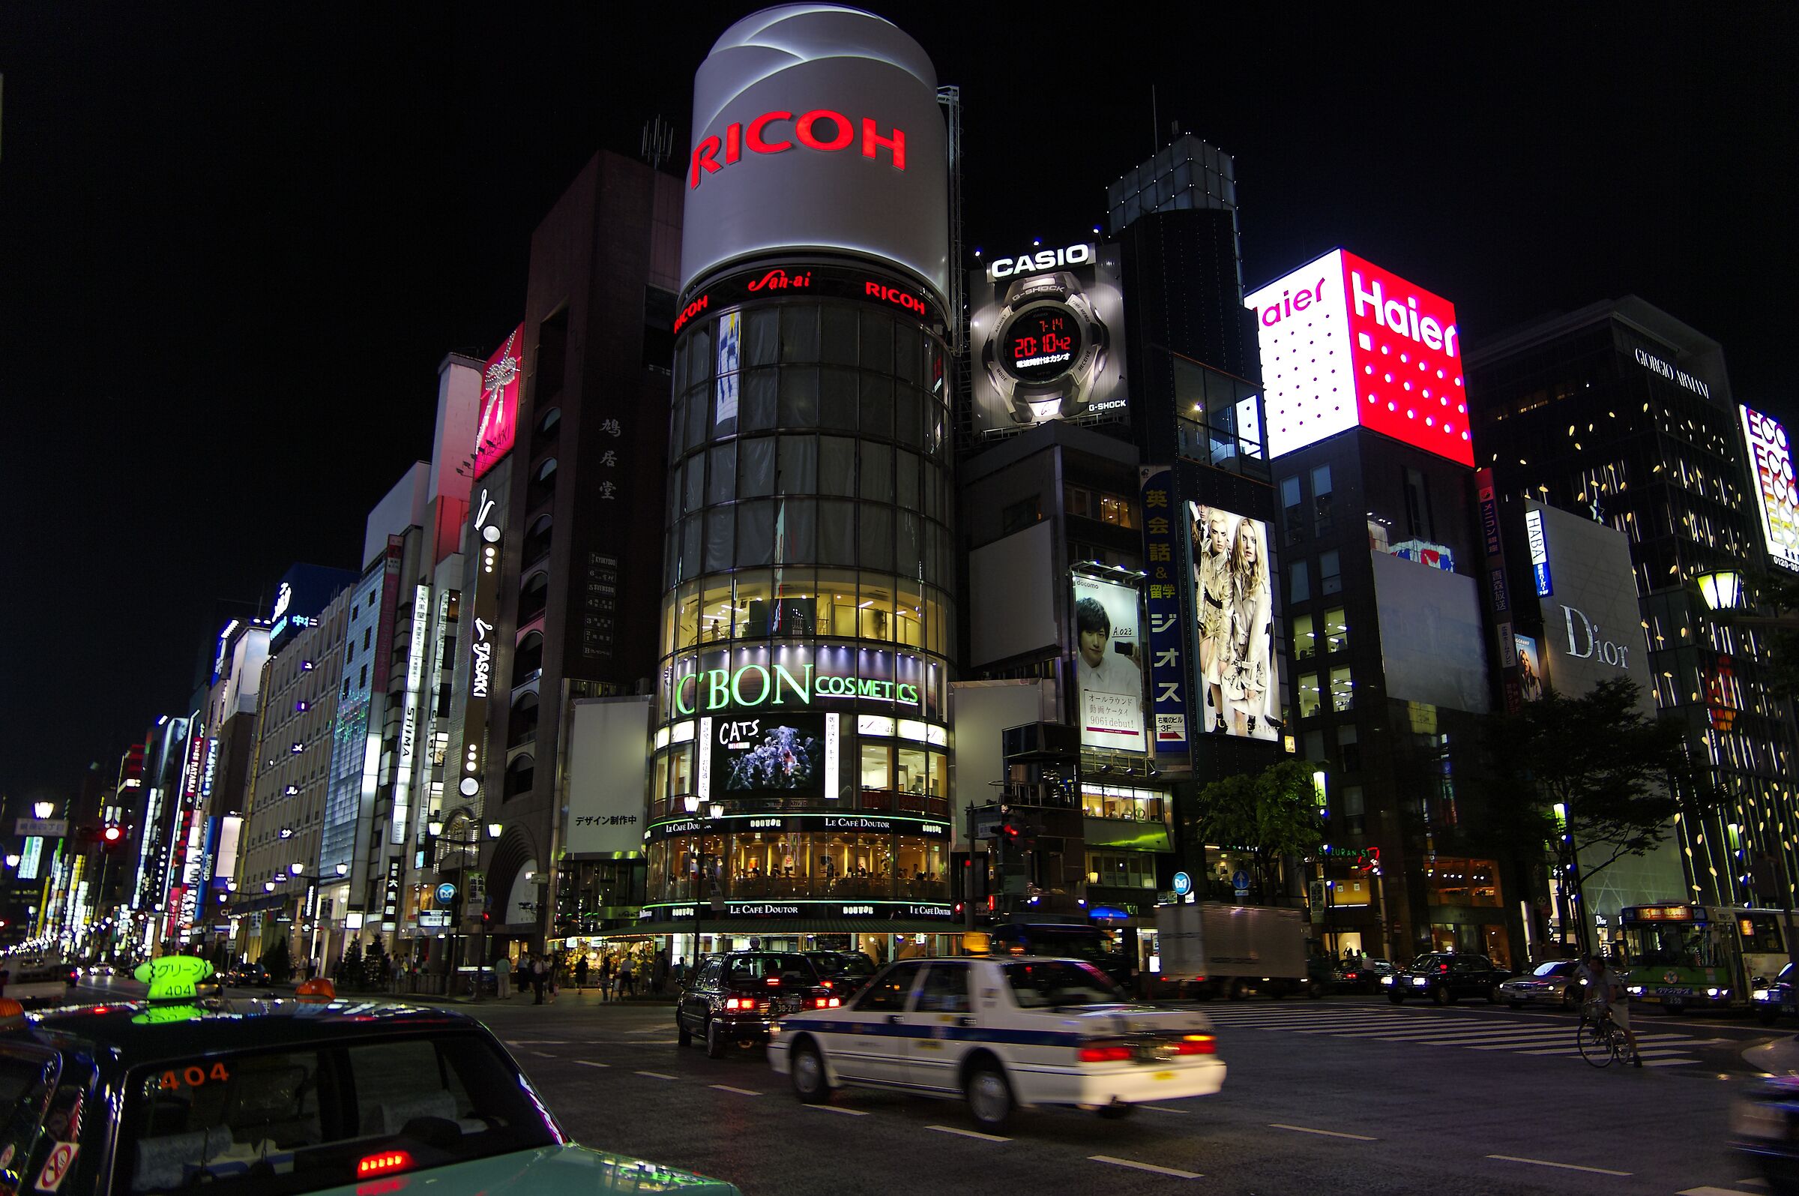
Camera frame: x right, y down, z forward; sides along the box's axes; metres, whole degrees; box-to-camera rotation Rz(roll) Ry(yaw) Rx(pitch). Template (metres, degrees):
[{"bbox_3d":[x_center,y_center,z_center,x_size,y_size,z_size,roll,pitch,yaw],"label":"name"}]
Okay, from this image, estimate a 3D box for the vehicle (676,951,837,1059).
[{"bbox_3d":[-2.499,6.708,19.825,1.700,1.500,4.700,5,-18,-18],"label":"vehicle"}]

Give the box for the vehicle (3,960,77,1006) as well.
[{"bbox_3d":[-27.557,12.347,38.503,1.750,1.600,4.500,12,-20,-34],"label":"vehicle"}]

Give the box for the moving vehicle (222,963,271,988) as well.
[{"bbox_3d":[-39.014,22.627,71.783,1.700,1.450,4.600,11,-20,-34],"label":"moving vehicle"}]

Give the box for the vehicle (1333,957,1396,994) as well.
[{"bbox_3d":[19.002,14.723,46.721,4.600,1.460,1.700,11,-20,-34],"label":"vehicle"}]

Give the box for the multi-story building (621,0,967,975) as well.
[{"bbox_3d":[-4.022,-7.185,54.408,12.570,48.000,12.570,0,-17,0],"label":"multi-story building"}]

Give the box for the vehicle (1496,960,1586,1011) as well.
[{"bbox_3d":[19.634,11.114,34.857,4.750,1.430,1.760,11,-20,-34],"label":"vehicle"}]

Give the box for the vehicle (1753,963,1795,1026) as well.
[{"bbox_3d":[21.071,8.784,26.984,4.650,1.480,1.700,11,-20,-34],"label":"vehicle"}]

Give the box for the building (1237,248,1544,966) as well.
[{"bbox_3d":[30.429,1.450,78.922,14.500,44.300,12.000,11,-20,-34],"label":"building"}]

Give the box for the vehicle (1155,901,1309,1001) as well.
[{"bbox_3d":[12.147,12.555,42.678,6.300,3.100,2.100,11,-20,-34],"label":"vehicle"}]

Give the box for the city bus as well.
[{"bbox_3d":[25.178,10.482,35.134,10.500,2.950,2.490,11,-20,-34],"label":"city bus"}]

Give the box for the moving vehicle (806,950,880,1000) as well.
[{"bbox_3d":[-1.417,9.315,28.528,1.700,1.500,4.650,-6,-18,19],"label":"moving vehicle"}]

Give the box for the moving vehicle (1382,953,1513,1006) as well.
[{"bbox_3d":[17.933,12.345,39.110,4.700,1.520,1.700,11,-20,-34],"label":"moving vehicle"}]

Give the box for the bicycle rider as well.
[{"bbox_3d":[10.035,5.770,16.878,0.620,1.520,1.600,-16,-23,42],"label":"bicycle rider"}]

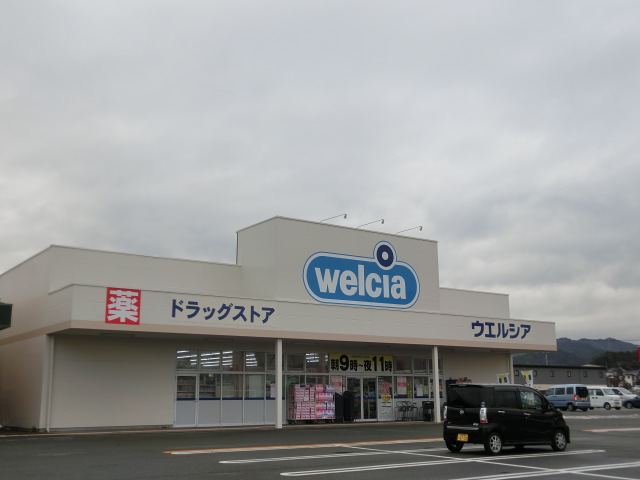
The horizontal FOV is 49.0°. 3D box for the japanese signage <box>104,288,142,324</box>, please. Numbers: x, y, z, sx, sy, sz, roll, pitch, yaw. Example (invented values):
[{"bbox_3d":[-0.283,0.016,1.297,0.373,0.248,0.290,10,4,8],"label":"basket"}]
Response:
[{"bbox_3d":[-6.941,2.356,24.901,1.236,1.256,0.060,8,-14,-34],"label":"japanese signage"}]

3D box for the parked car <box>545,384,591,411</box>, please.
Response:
[{"bbox_3d":[18.188,11.621,51.994,1.475,1.880,3.395,6,-13,-26],"label":"parked car"}]

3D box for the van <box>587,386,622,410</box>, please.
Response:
[{"bbox_3d":[21.797,12.253,54.786,1.475,1.800,3.395,7,-14,-29],"label":"van"}]

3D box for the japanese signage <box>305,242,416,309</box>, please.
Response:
[{"bbox_3d":[2.053,1.428,31.624,6.635,3.140,0.120,8,-14,-34],"label":"japanese signage"}]

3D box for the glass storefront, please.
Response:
[{"bbox_3d":[0.269,6.952,32.972,15.195,3.161,0.200,8,-14,-34],"label":"glass storefront"}]

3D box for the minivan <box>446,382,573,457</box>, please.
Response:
[{"bbox_3d":[4.880,4.650,18.344,3.395,1.630,1.475,8,-15,-35],"label":"minivan"}]

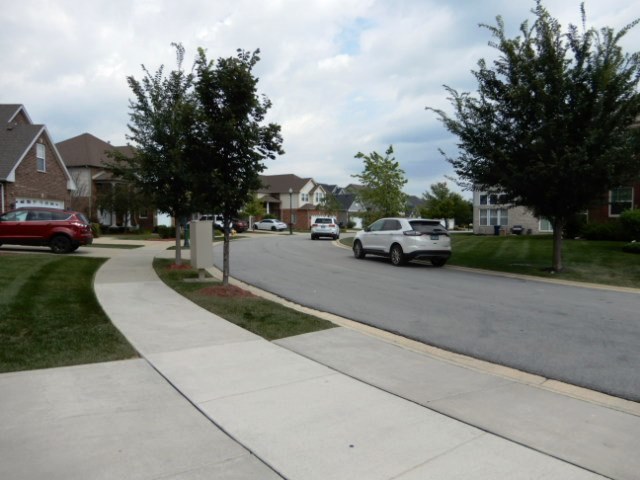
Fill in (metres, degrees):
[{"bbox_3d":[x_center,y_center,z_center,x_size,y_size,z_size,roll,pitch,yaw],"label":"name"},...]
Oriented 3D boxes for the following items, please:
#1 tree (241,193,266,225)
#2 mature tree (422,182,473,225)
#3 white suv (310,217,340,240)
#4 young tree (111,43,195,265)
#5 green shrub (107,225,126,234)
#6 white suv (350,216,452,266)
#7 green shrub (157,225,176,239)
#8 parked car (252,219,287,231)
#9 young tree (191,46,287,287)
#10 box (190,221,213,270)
[{"bbox_3d":[-7.344,-3.131,48.888,3.100,4.500,3.000,0,3,0],"label":"tree"},{"bbox_3d":[15.927,-4.210,55.864,6.300,6.029,6.300,0,3,0],"label":"mature tree"},{"bbox_3d":[0.477,-0.943,35.256,1.940,1.760,4.820,0,3,7],"label":"white suv"},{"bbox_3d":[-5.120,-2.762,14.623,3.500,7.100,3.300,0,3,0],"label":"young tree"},{"bbox_3d":[-14.869,-0.801,32.484,1.500,0.650,1.100,0,3,0],"label":"green shrub"},{"bbox_3d":[3.040,-0.020,17.500,1.950,1.740,4.770,-1,3,-24],"label":"white suv"},{"bbox_3d":[-9.793,-0.540,28.379,1.350,0.850,1.200,0,3,0],"label":"green shrub"},{"bbox_3d":[-6.412,-1.962,57.471,4.750,1.450,1.830,1,3,29],"label":"parked car"},{"bbox_3d":[-1.930,-1.634,10.134,2.400,5.378,2.400,0,3,0],"label":"young tree"},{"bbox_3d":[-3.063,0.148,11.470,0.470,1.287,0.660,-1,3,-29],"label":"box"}]

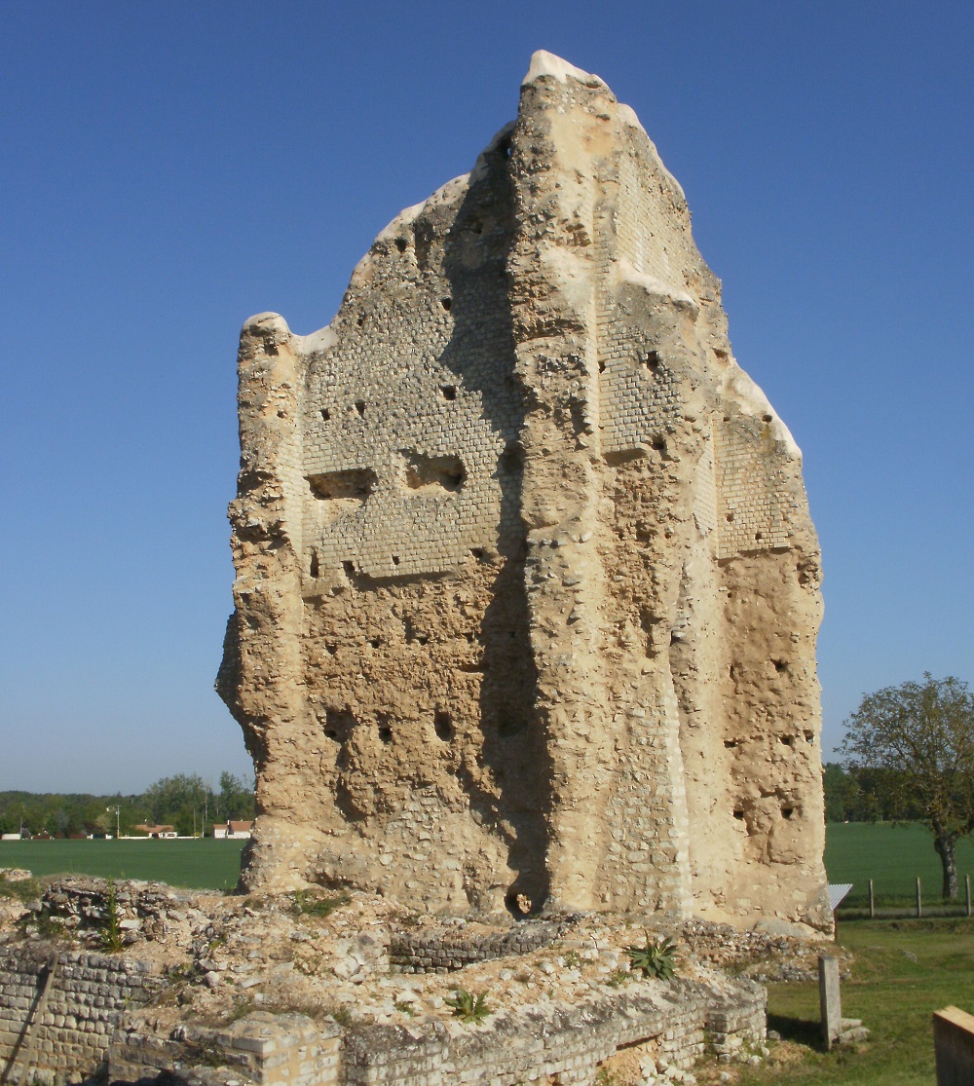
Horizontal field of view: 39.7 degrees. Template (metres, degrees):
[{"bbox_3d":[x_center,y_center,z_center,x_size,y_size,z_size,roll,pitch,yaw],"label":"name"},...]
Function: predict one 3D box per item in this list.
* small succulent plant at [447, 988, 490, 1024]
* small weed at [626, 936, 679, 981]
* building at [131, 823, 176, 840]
[{"bbox_3d":[-0.179,4.420,12.900,0.420,0.280,0.400,-1,-12,0],"label":"small succulent plant"},{"bbox_3d":[1.972,4.947,16.100,0.600,0.460,0.560,-1,-12,0],"label":"small weed"},{"bbox_3d":[-103.343,89.869,420.000,13.600,4.700,9.000,1,-12,-7],"label":"building"}]

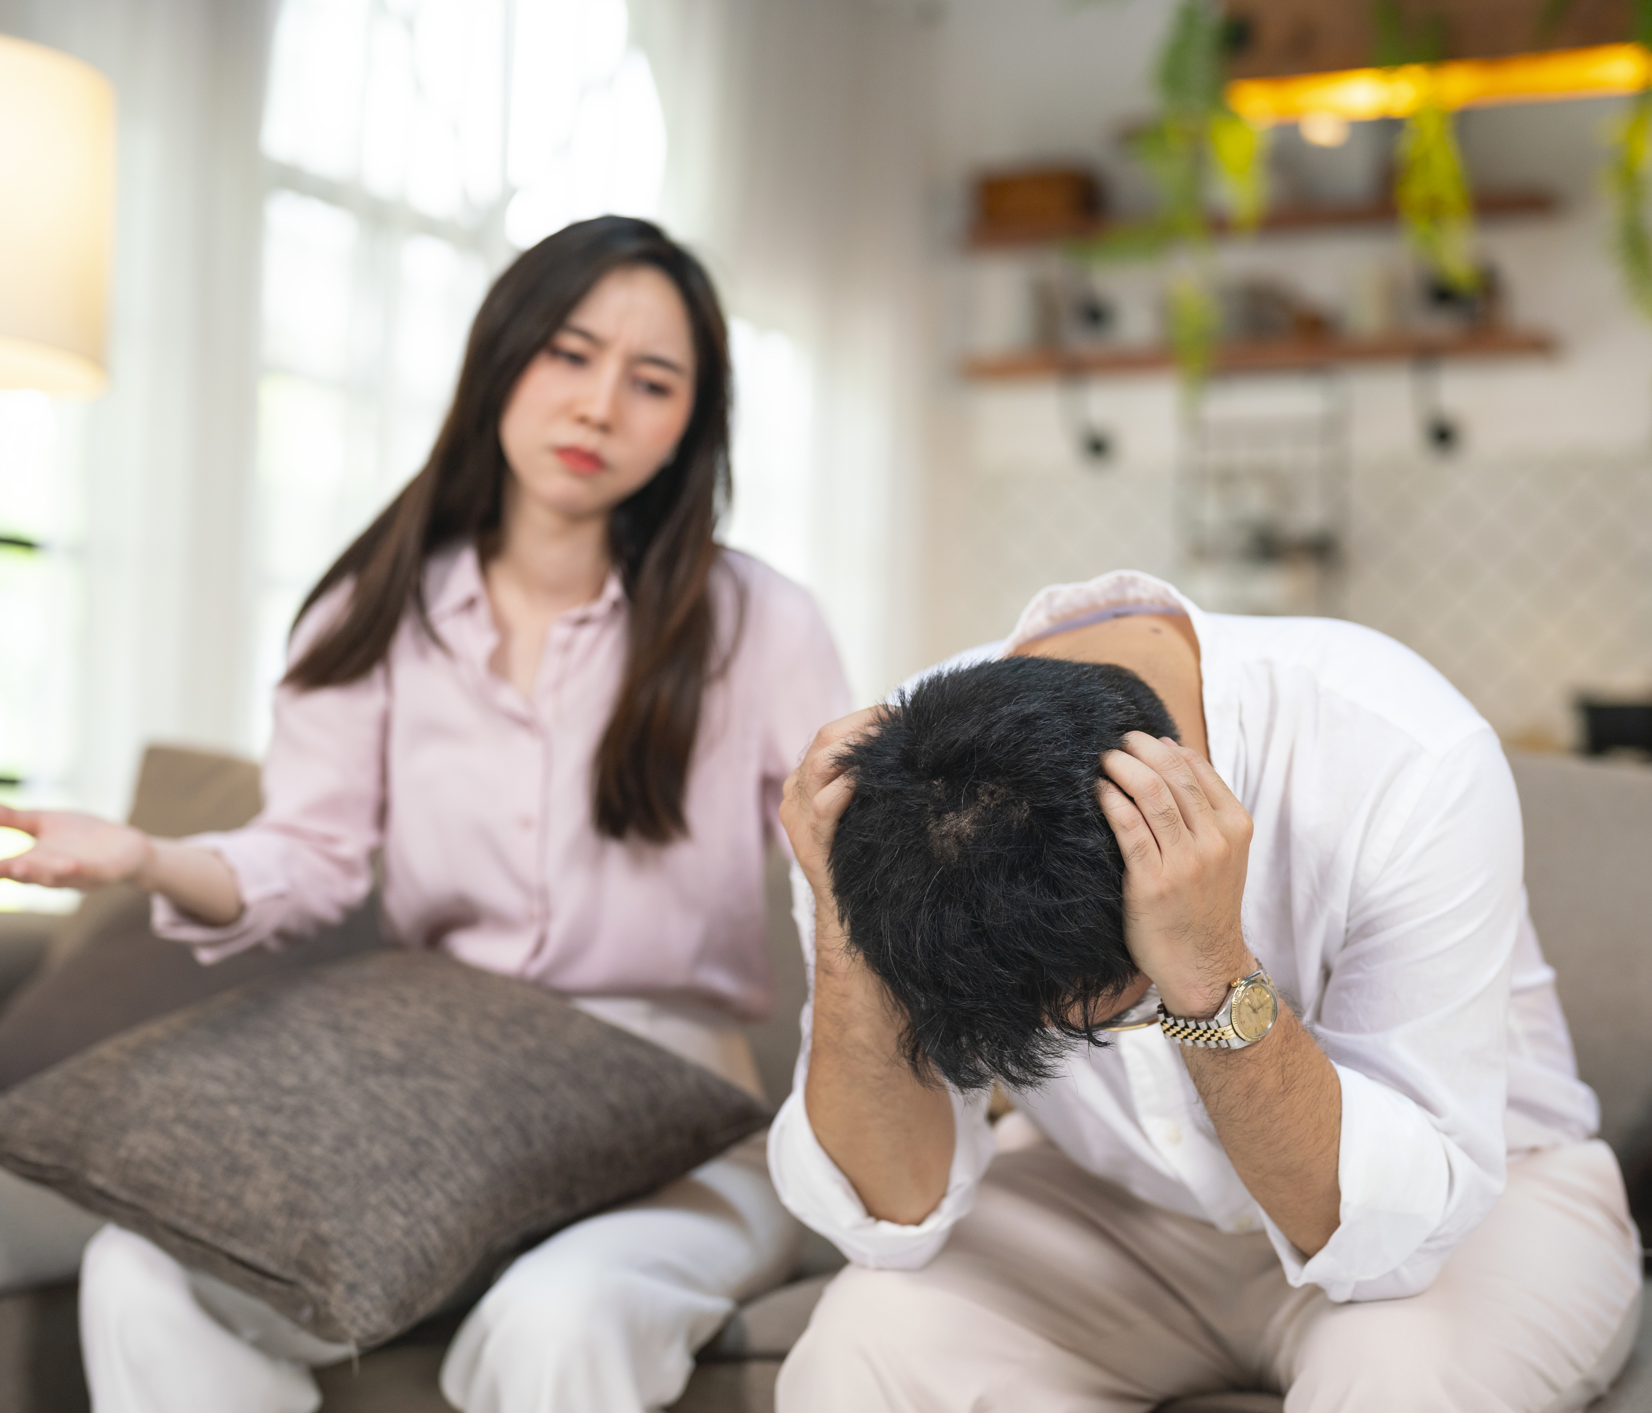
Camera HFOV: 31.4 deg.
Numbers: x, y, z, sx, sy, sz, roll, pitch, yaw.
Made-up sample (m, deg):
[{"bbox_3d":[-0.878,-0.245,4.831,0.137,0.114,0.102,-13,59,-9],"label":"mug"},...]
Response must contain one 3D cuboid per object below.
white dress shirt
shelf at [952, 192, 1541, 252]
[{"bbox_3d":[0.255,0.136,1.910,0.470,0.430,0.530,0,-3,22],"label":"white dress shirt"},{"bbox_3d":[0.883,-0.995,6.050,1.200,0.035,0.200,0,-3,22],"label":"shelf"}]

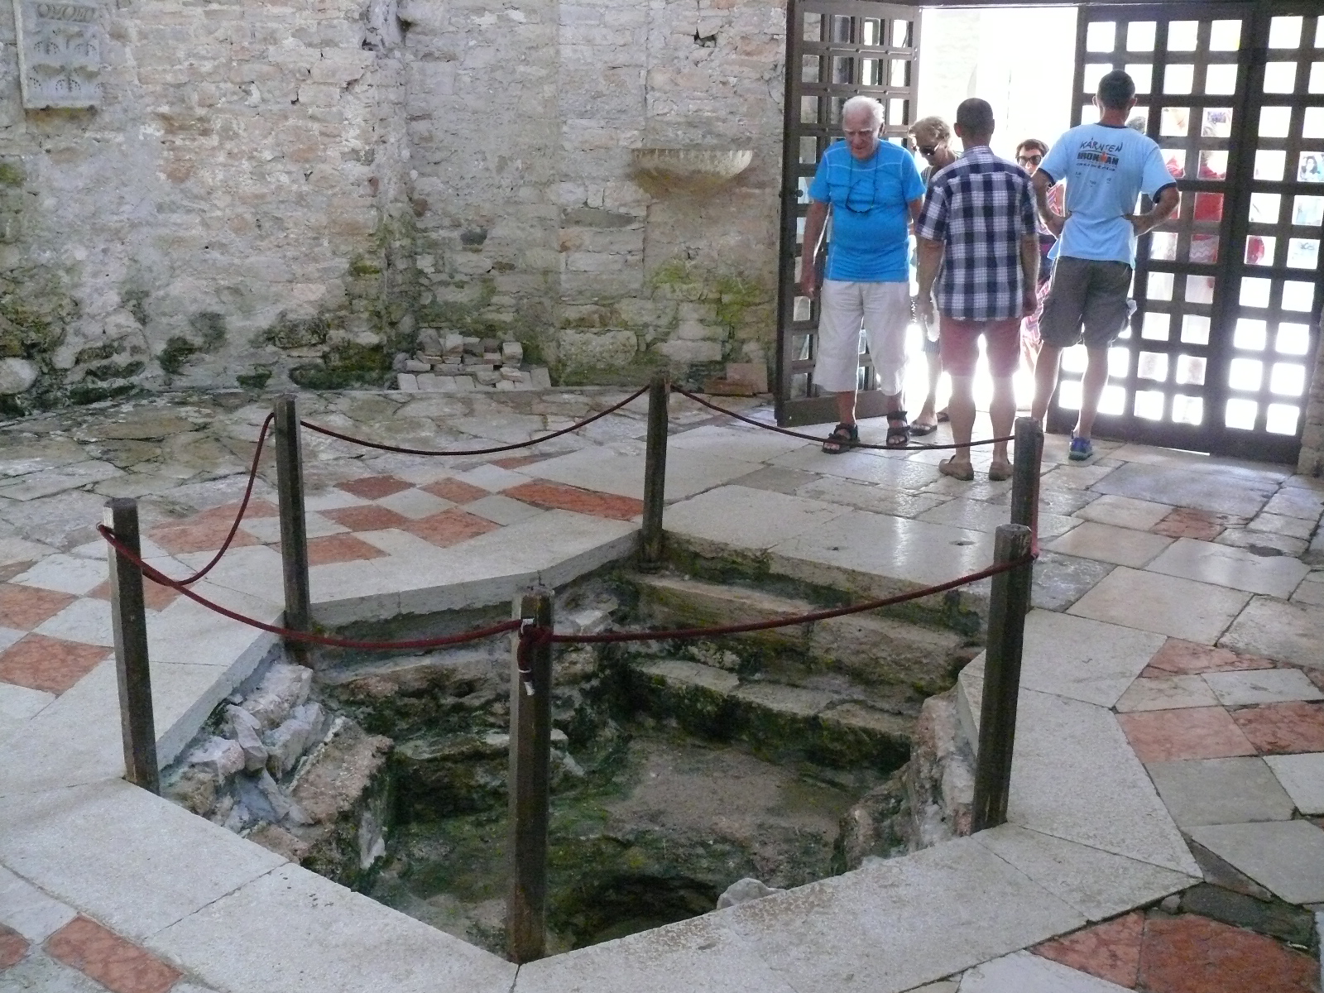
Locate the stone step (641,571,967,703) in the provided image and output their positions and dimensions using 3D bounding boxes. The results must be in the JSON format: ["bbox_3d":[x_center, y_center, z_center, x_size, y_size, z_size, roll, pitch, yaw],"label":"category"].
[{"bbox_3d":[0.545,0.512,5.110,1.358,0.260,0.280,9,17,30],"label":"stone step"}]

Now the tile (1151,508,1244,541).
[{"bbox_3d":[2.193,0.124,5.526,0.265,0.020,0.448,12,18,37],"label":"tile"}]

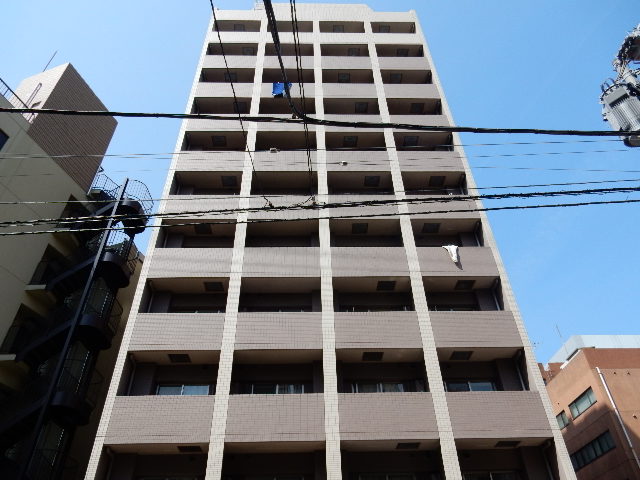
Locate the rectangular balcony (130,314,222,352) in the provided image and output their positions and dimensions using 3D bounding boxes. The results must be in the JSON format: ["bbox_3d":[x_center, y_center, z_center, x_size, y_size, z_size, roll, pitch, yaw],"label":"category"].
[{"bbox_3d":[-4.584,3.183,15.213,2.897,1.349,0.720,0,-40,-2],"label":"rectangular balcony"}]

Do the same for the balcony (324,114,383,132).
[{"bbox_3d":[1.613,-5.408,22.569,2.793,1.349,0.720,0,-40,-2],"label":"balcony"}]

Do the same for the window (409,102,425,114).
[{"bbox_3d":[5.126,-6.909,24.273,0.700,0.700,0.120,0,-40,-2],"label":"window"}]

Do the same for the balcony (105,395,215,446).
[{"bbox_3d":[-4.521,5.461,13.587,2.906,1.339,1.100,0,-40,-2],"label":"balcony"}]

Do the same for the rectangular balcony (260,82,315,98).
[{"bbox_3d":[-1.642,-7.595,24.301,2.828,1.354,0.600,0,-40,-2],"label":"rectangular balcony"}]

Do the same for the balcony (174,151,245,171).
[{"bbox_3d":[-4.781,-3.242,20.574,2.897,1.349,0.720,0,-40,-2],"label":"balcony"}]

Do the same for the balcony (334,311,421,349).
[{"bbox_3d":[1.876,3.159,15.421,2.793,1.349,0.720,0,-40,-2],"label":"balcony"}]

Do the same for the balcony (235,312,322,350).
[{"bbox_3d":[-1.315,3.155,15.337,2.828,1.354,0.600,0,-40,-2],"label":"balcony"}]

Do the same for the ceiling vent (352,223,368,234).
[{"bbox_3d":[1.640,-0.480,18.819,0.660,0.070,0.660,0,-40,-2],"label":"ceiling vent"}]

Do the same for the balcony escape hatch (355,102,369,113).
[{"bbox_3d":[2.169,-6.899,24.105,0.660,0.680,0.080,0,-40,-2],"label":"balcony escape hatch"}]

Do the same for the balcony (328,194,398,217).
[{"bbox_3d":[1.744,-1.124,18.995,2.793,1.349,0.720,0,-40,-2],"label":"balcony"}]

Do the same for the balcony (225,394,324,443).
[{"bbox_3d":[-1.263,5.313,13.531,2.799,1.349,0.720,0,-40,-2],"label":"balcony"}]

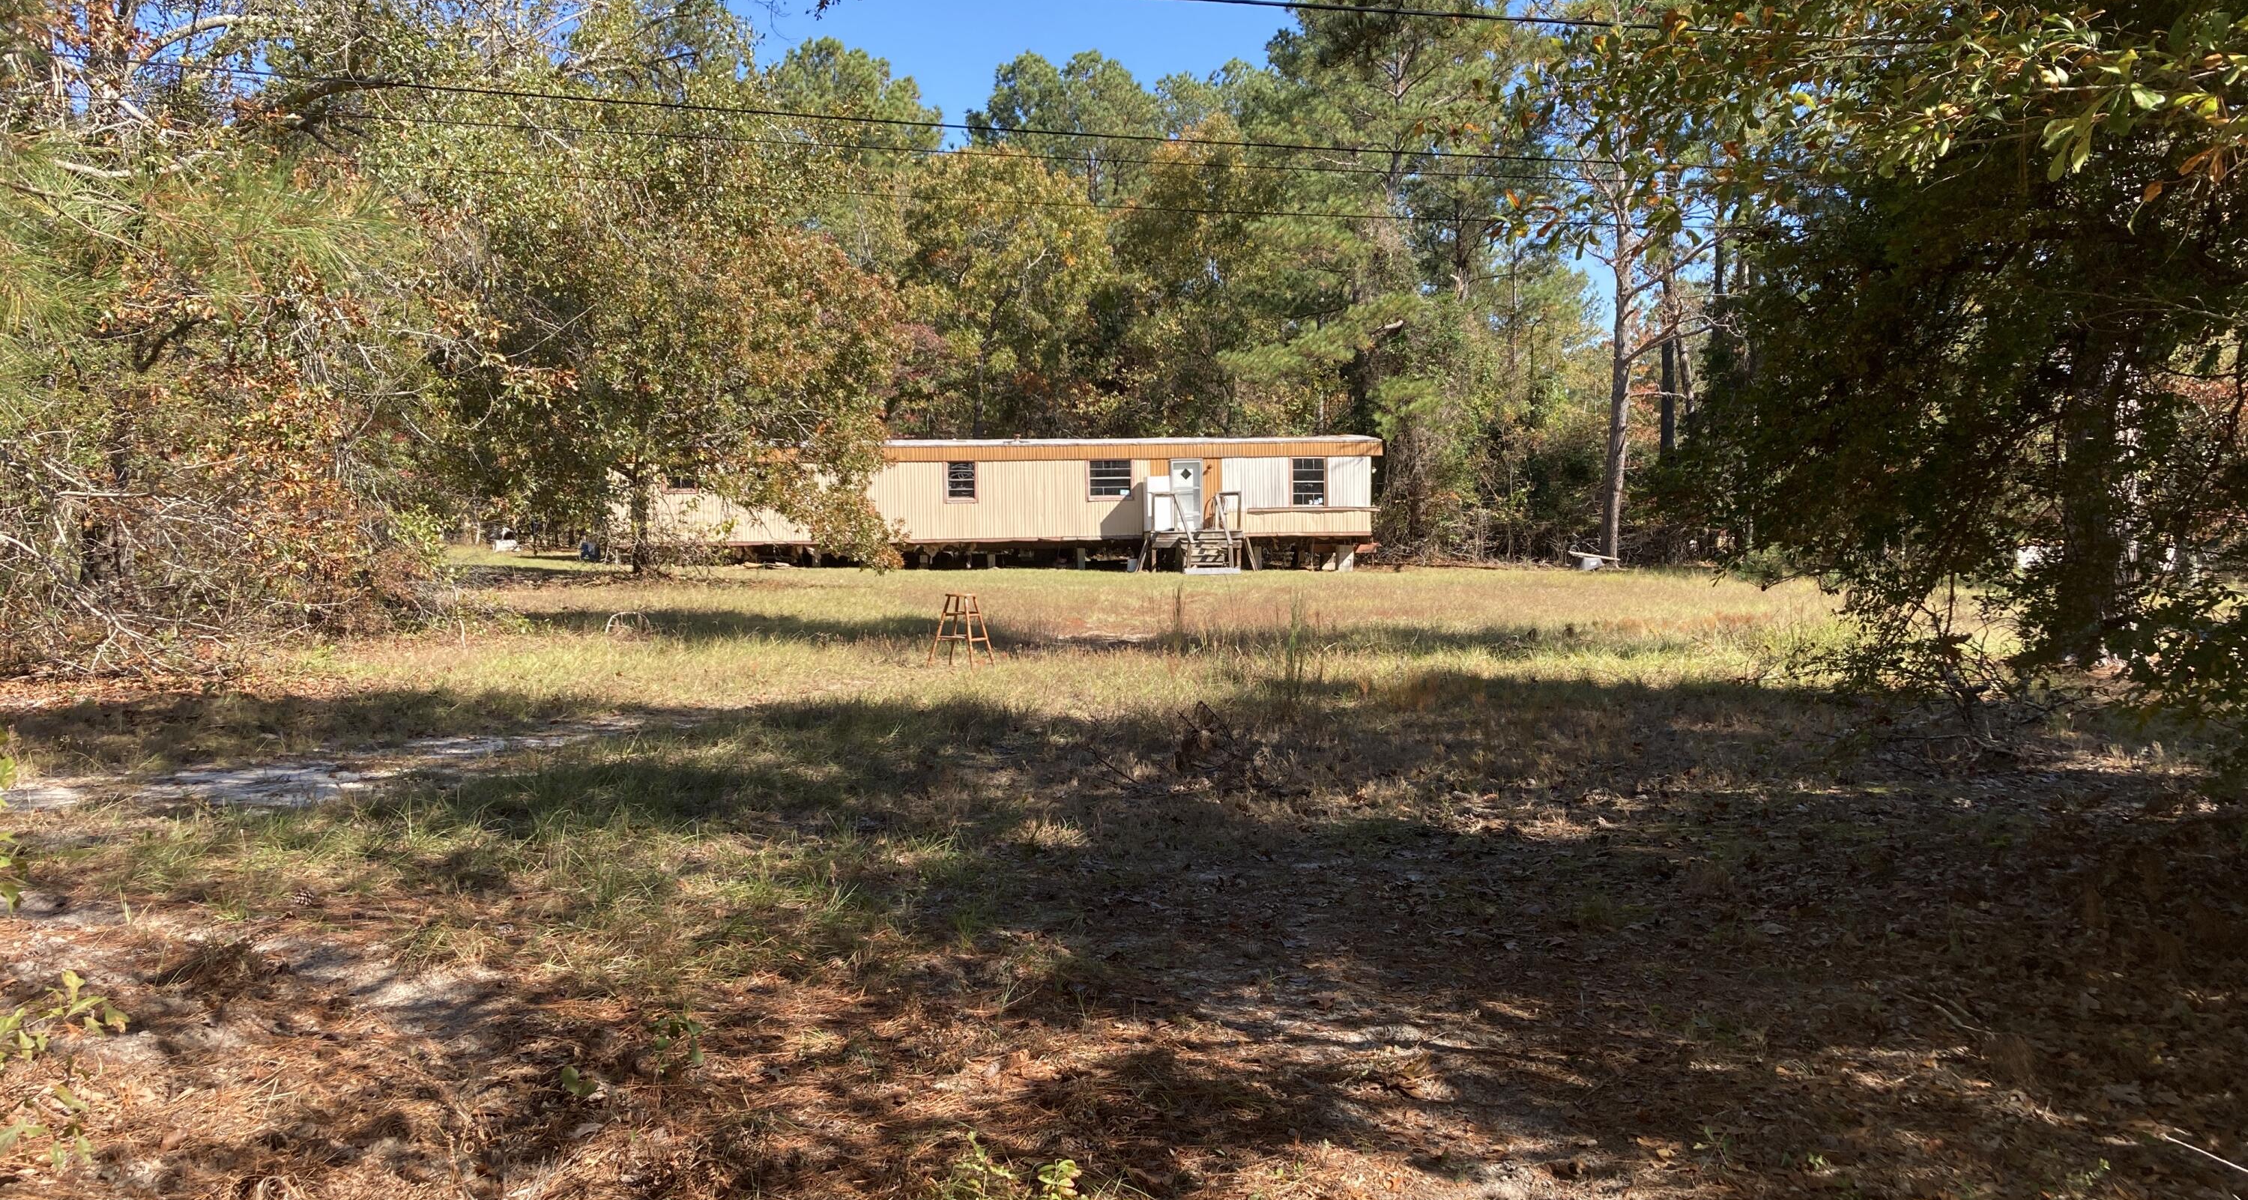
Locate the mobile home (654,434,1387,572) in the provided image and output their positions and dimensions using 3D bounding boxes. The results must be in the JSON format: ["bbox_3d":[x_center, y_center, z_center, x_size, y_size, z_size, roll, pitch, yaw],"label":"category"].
[{"bbox_3d":[-3.400,-2.630,49.500,20.200,3.520,4.200,-1,3,-7],"label":"mobile home"}]

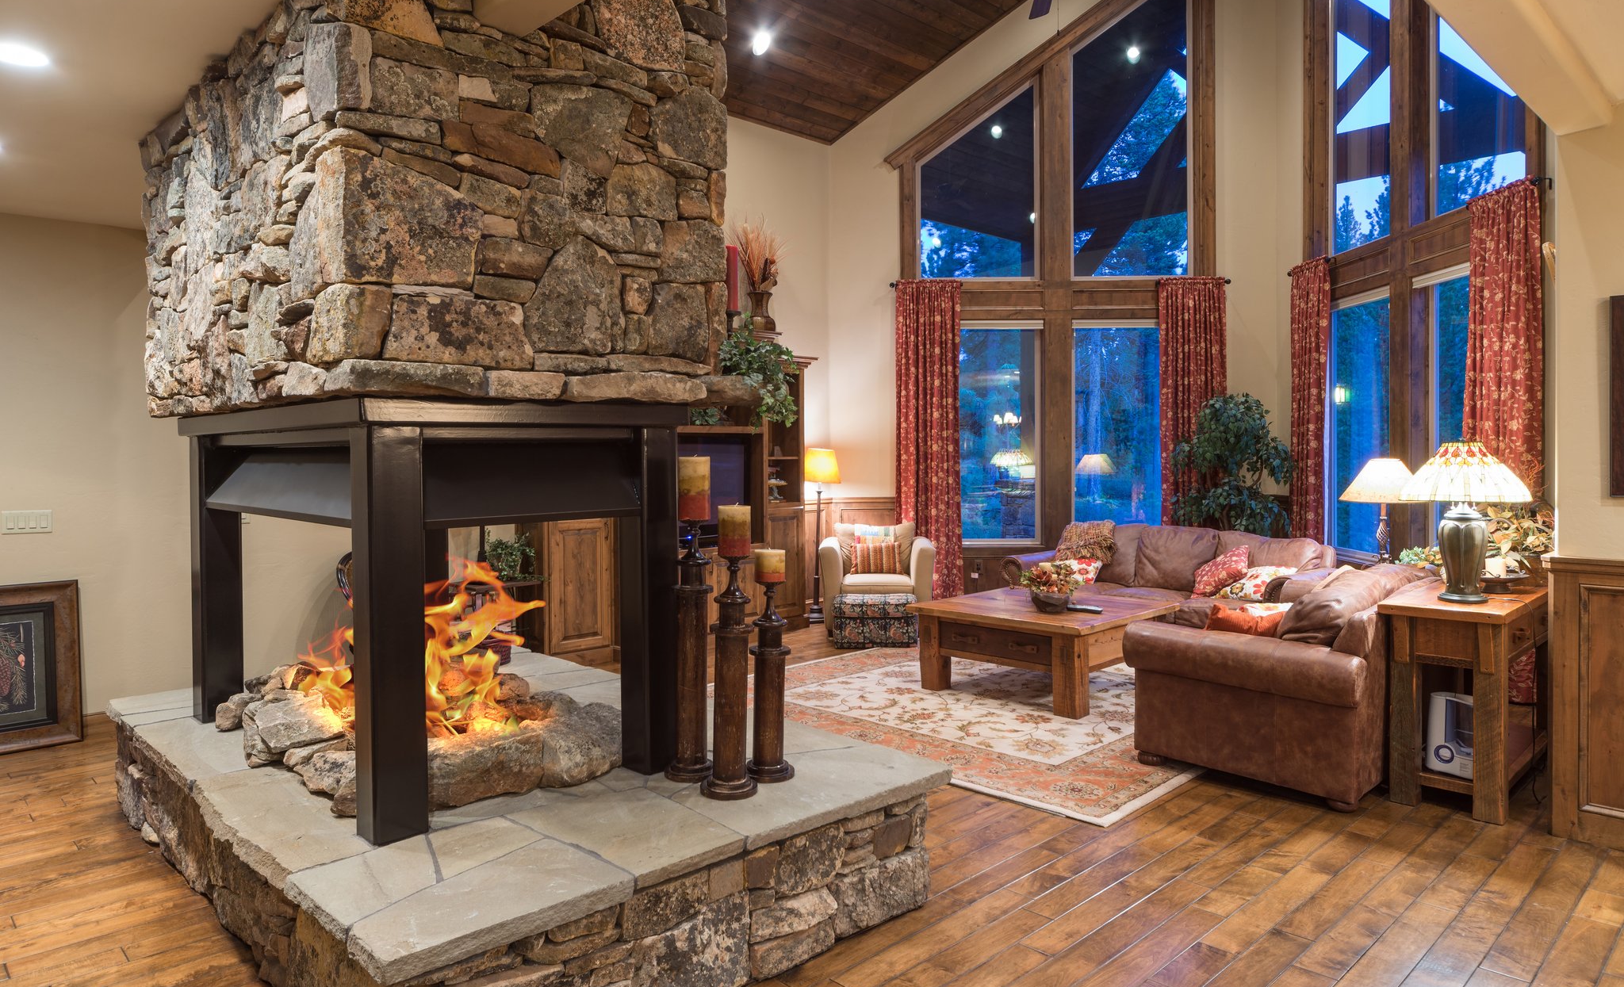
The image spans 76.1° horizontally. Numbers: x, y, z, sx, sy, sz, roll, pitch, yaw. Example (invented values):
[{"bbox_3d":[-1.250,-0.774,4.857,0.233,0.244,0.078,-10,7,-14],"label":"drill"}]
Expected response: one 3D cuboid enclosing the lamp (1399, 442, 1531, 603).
[{"bbox_3d":[2.761,0.107,4.392,0.475,0.665,0.475,0,3,0],"label":"lamp"}]

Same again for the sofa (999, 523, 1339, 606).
[{"bbox_3d":[2.461,0.694,7.338,2.072,0.844,0.992,2,4,45],"label":"sofa"}]

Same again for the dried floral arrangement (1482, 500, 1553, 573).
[{"bbox_3d":[3.313,0.207,4.826,0.340,0.361,0.355,0,3,0],"label":"dried floral arrangement"}]

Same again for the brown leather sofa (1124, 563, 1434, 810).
[{"bbox_3d":[2.496,0.800,5.110,0.992,0.844,2.028,2,4,45],"label":"brown leather sofa"}]

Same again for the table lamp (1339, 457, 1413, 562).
[{"bbox_3d":[3.038,0.171,5.514,0.491,0.712,0.491,-2,3,-43],"label":"table lamp"}]

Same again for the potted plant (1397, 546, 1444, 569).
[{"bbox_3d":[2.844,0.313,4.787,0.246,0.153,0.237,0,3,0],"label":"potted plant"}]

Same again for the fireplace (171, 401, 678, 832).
[{"bbox_3d":[-1.353,0.286,3.522,0.976,1.109,1.804,-2,3,-43],"label":"fireplace"}]

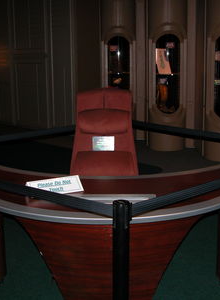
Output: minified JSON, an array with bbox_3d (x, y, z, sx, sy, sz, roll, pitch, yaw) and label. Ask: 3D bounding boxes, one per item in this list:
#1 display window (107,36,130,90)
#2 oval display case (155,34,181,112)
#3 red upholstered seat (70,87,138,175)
[{"bbox_3d":[0.154,-1.296,7.499,0.374,1.220,0.280,-1,12,1],"label":"display window"},{"bbox_3d":[0.917,-1.181,6.898,0.374,1.218,0.120,1,12,7],"label":"oval display case"},{"bbox_3d":[-0.035,0.169,3.512,0.580,1.270,0.750,-1,12,-1],"label":"red upholstered seat"}]

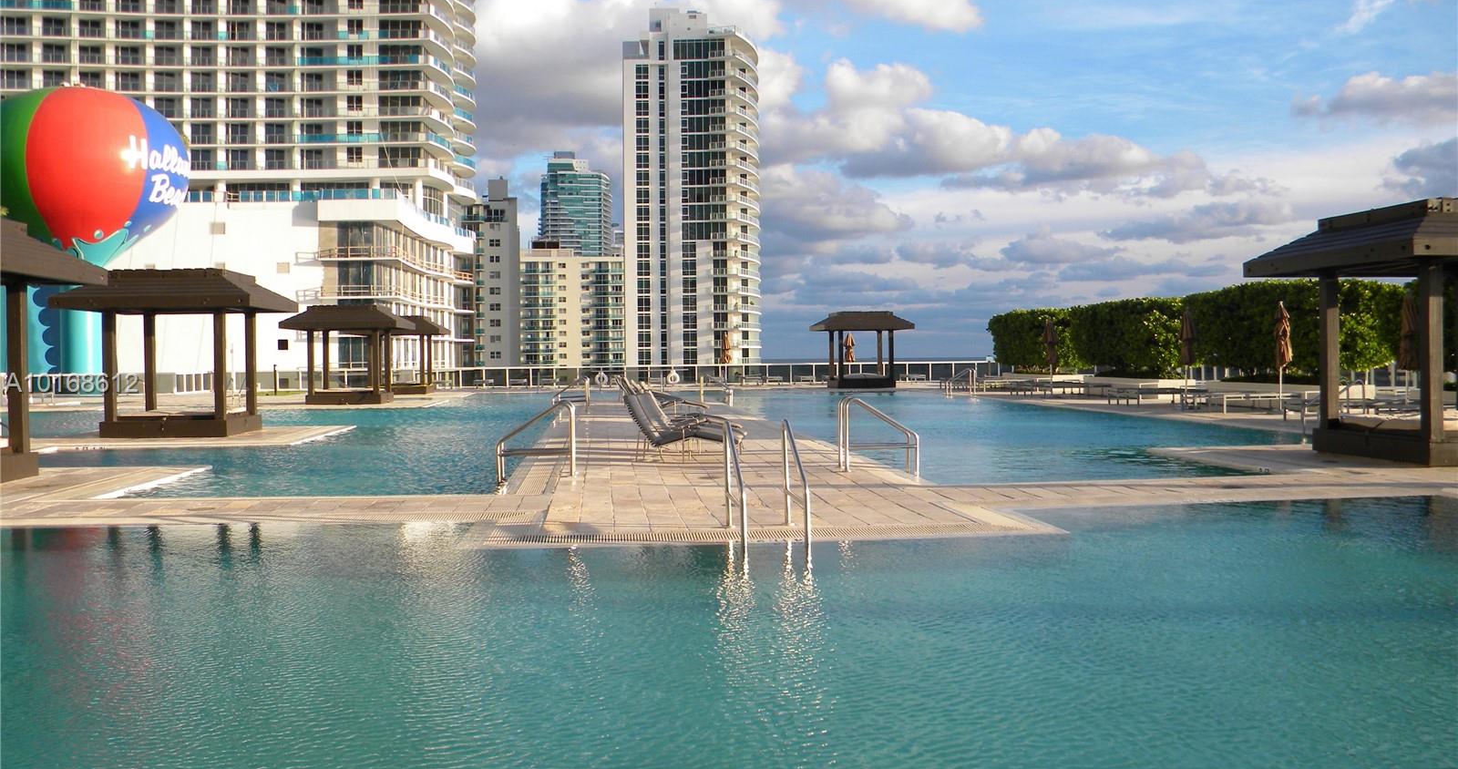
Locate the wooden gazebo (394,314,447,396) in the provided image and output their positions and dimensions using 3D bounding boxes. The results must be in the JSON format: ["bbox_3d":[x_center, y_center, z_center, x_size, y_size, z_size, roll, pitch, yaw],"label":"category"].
[{"bbox_3d":[-13.830,-1.206,49.874,3.690,3.240,3.690,-1,1,-6],"label":"wooden gazebo"}]

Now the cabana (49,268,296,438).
[{"bbox_3d":[-11.172,-0.621,24.187,3.690,3.240,3.690,-1,1,-6],"label":"cabana"}]

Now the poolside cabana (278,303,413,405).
[{"bbox_3d":[-12.822,-0.988,40.054,3.690,3.240,3.690,-1,1,-6],"label":"poolside cabana"}]

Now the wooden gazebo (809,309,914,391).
[{"bbox_3d":[5.669,-1.454,50.734,3.690,3.240,3.690,-1,1,-6],"label":"wooden gazebo"}]

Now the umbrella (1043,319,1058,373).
[{"bbox_3d":[11.036,-0.941,40.520,0.510,2.580,0.510,-1,1,0],"label":"umbrella"}]

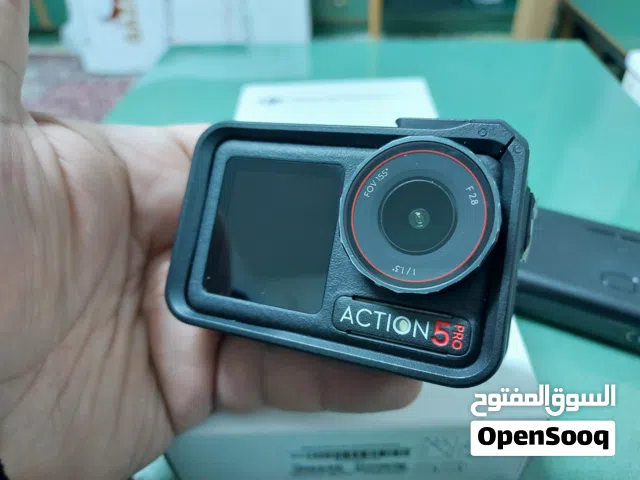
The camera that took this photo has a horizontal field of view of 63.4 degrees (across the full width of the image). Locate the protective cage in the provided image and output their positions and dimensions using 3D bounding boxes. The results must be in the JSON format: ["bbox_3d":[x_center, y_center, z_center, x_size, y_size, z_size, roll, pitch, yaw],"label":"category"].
[{"bbox_3d":[0.008,0.001,0.130,0.079,0.033,0.053,7,84,21],"label":"protective cage"}]

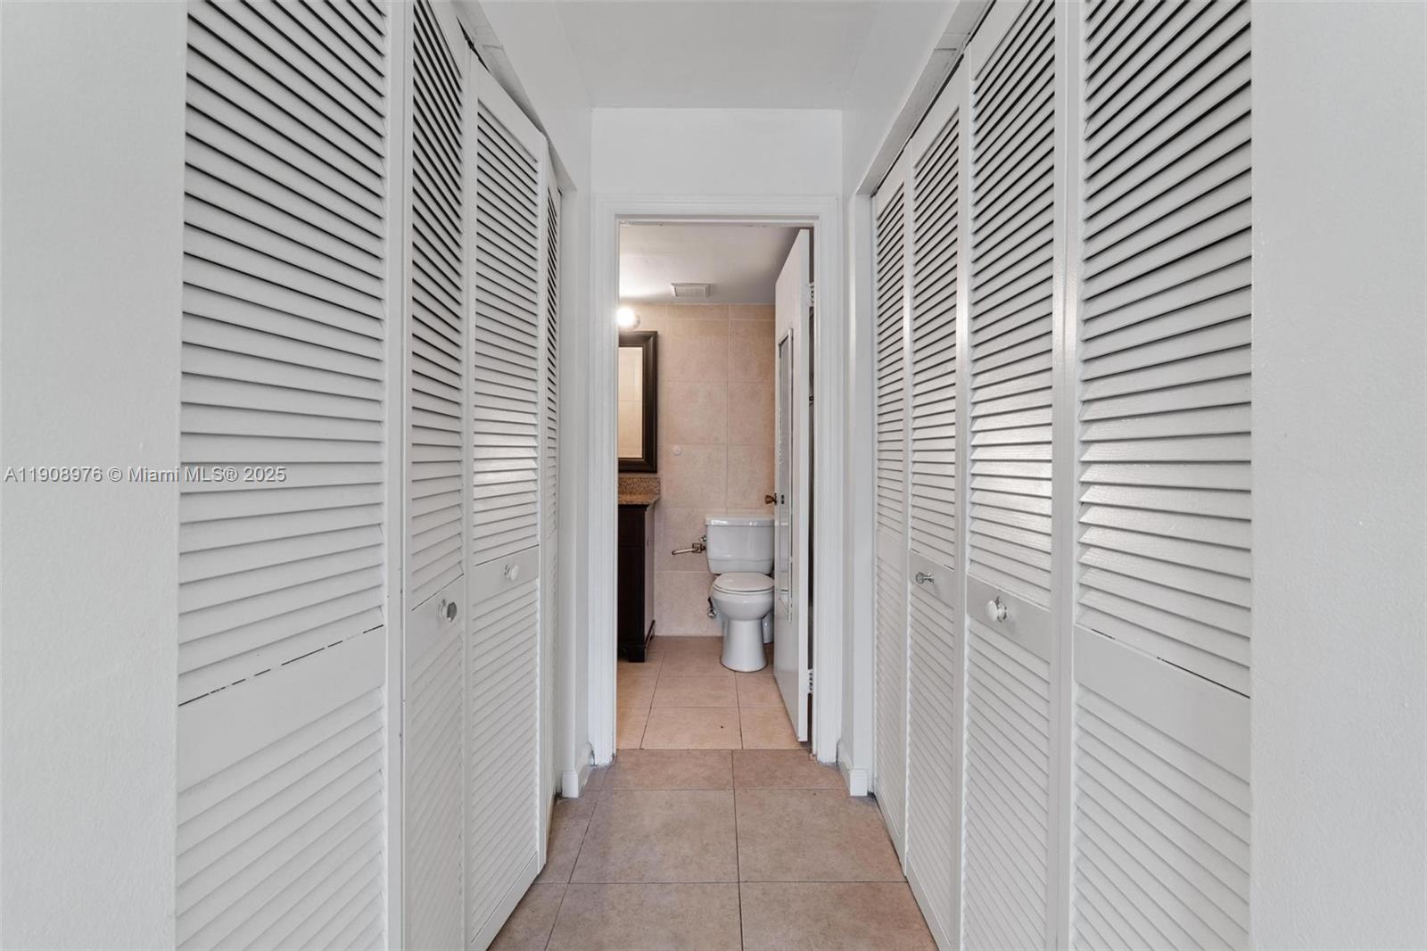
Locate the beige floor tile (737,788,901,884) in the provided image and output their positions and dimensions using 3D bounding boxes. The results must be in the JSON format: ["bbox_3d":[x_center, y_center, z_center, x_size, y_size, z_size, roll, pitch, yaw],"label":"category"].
[{"bbox_3d":[0.296,1.093,1.821,0.452,0.010,0.455,0,2,0],"label":"beige floor tile"}]

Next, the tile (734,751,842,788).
[{"bbox_3d":[0.270,1.084,2.188,0.400,0.010,0.280,0,2,0],"label":"tile"}]

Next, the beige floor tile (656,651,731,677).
[{"bbox_3d":[-0.084,1.053,3.316,0.404,0.010,0.404,0,2,0],"label":"beige floor tile"}]

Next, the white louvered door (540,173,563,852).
[{"bbox_3d":[-0.501,0.076,1.798,0.030,1.990,0.335,0,2,-10],"label":"white louvered door"}]

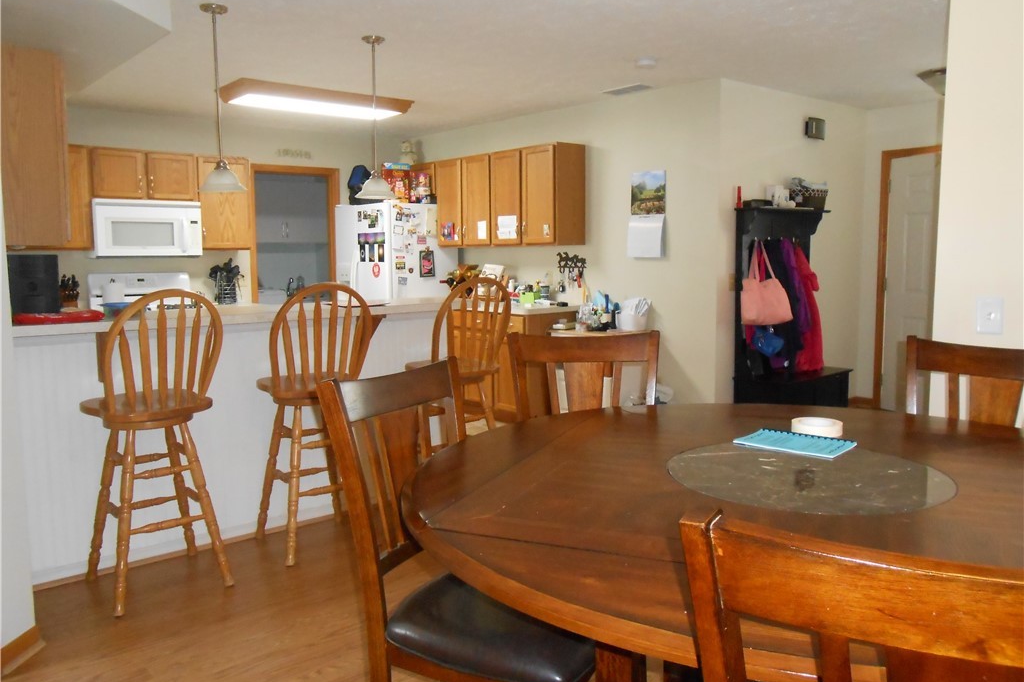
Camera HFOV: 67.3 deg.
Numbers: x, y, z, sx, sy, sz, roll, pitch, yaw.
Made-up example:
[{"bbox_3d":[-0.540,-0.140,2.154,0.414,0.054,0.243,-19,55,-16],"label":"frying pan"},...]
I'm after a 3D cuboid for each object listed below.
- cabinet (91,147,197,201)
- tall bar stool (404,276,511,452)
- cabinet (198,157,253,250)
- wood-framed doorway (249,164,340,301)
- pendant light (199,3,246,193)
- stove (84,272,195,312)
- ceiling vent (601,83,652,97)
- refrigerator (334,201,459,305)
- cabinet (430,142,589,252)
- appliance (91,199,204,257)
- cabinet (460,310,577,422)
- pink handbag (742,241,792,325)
[{"bbox_3d":[-2.885,-1.266,5.959,0.760,0.385,0.320,-6,8,-41],"label":"cabinet"},{"bbox_3d":[-0.288,0.273,3.974,0.470,1.190,0.540,-5,7,-34],"label":"tall bar stool"},{"bbox_3d":[-2.446,-1.139,6.441,0.420,0.745,0.325,-6,9,-40],"label":"cabinet"},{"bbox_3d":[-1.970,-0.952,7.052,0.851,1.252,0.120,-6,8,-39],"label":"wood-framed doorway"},{"bbox_3d":[-1.354,-1.106,3.541,0.220,0.825,0.220,-6,9,-40],"label":"pendant light"},{"bbox_3d":[-2.762,0.079,5.967,0.760,1.185,0.680,-6,8,-41],"label":"stove"},{"bbox_3d":[0.812,-1.742,5.374,0.170,0.020,0.370,-6,8,-41],"label":"ceiling vent"},{"bbox_3d":[-1.058,-0.370,7.175,0.770,1.755,0.930,-6,9,-40],"label":"refrigerator"},{"bbox_3d":[-0.053,-1.156,6.374,0.325,0.757,1.570,-6,9,-40],"label":"cabinet"},{"bbox_3d":[-2.865,-0.864,5.964,0.760,0.415,0.400,-6,8,-41],"label":"appliance"},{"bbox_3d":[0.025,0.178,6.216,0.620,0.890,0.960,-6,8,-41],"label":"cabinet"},{"bbox_3d":[1.725,-0.397,5.181,0.405,0.550,0.150,-6,9,-40],"label":"pink handbag"}]

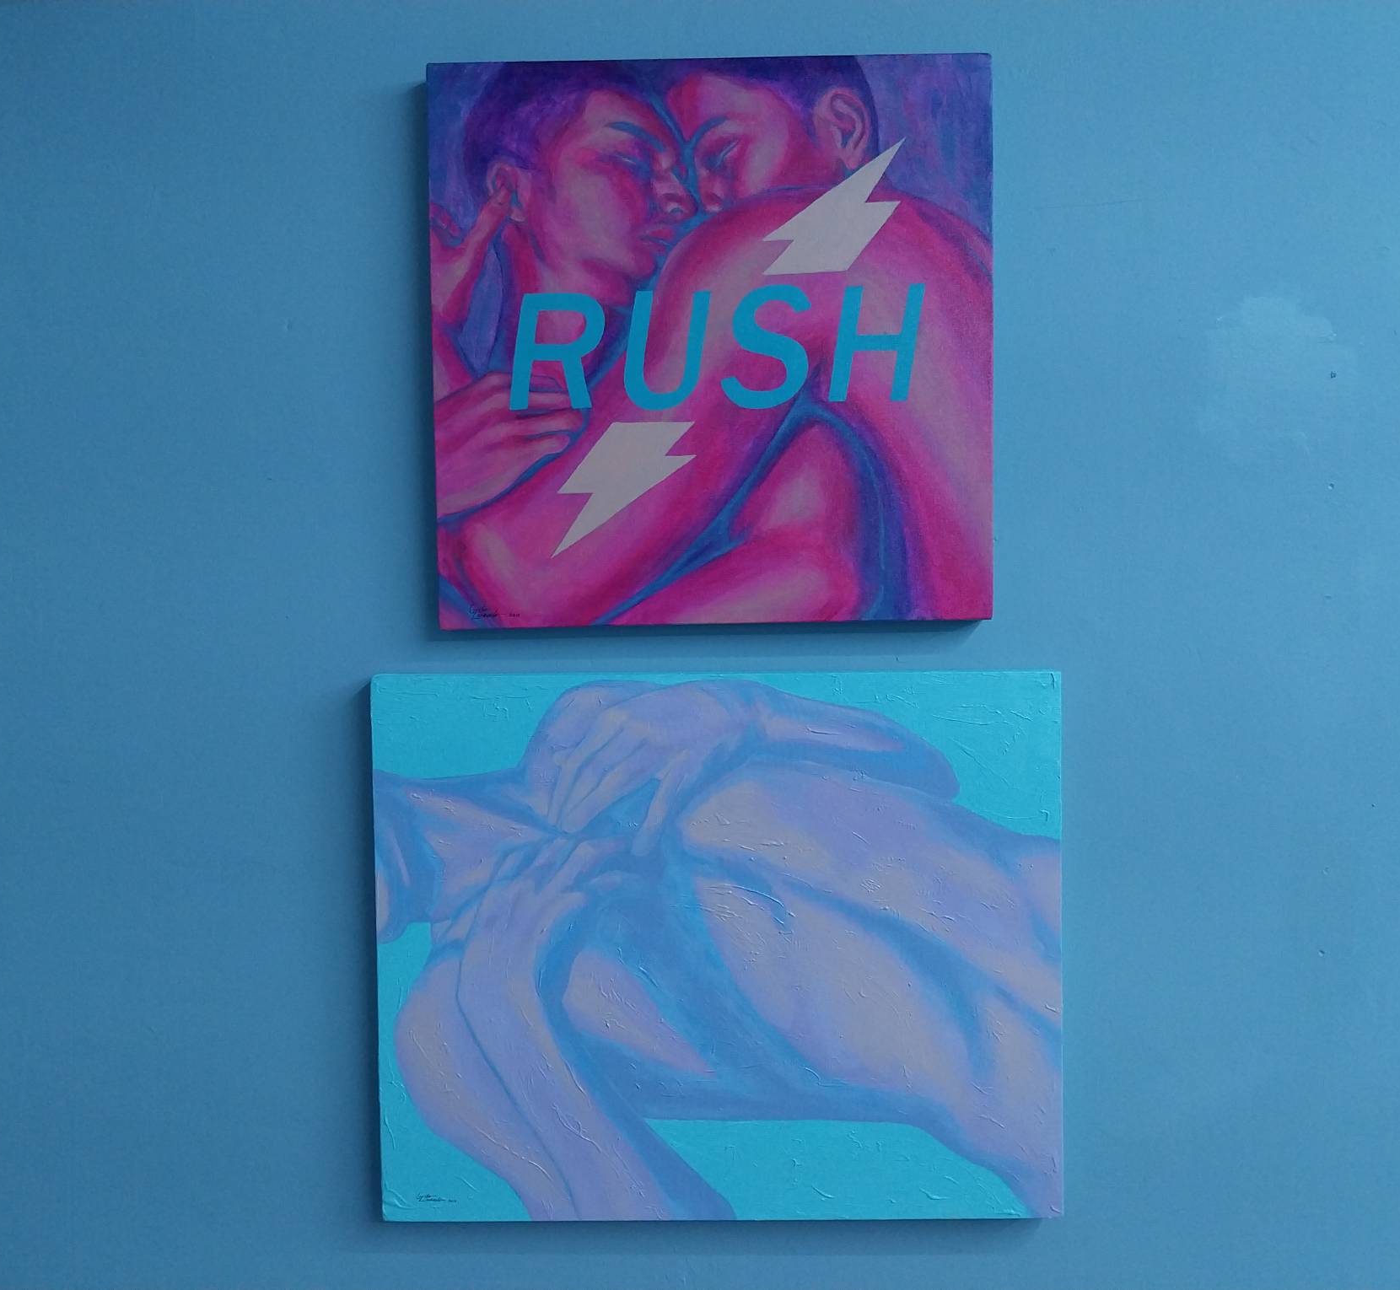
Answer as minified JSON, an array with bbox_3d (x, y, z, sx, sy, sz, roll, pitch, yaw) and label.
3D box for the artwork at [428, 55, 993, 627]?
[{"bbox_3d":[0.014,-0.329,1.425,0.610,0.612,0.031,-1,2,1],"label":"artwork"}]

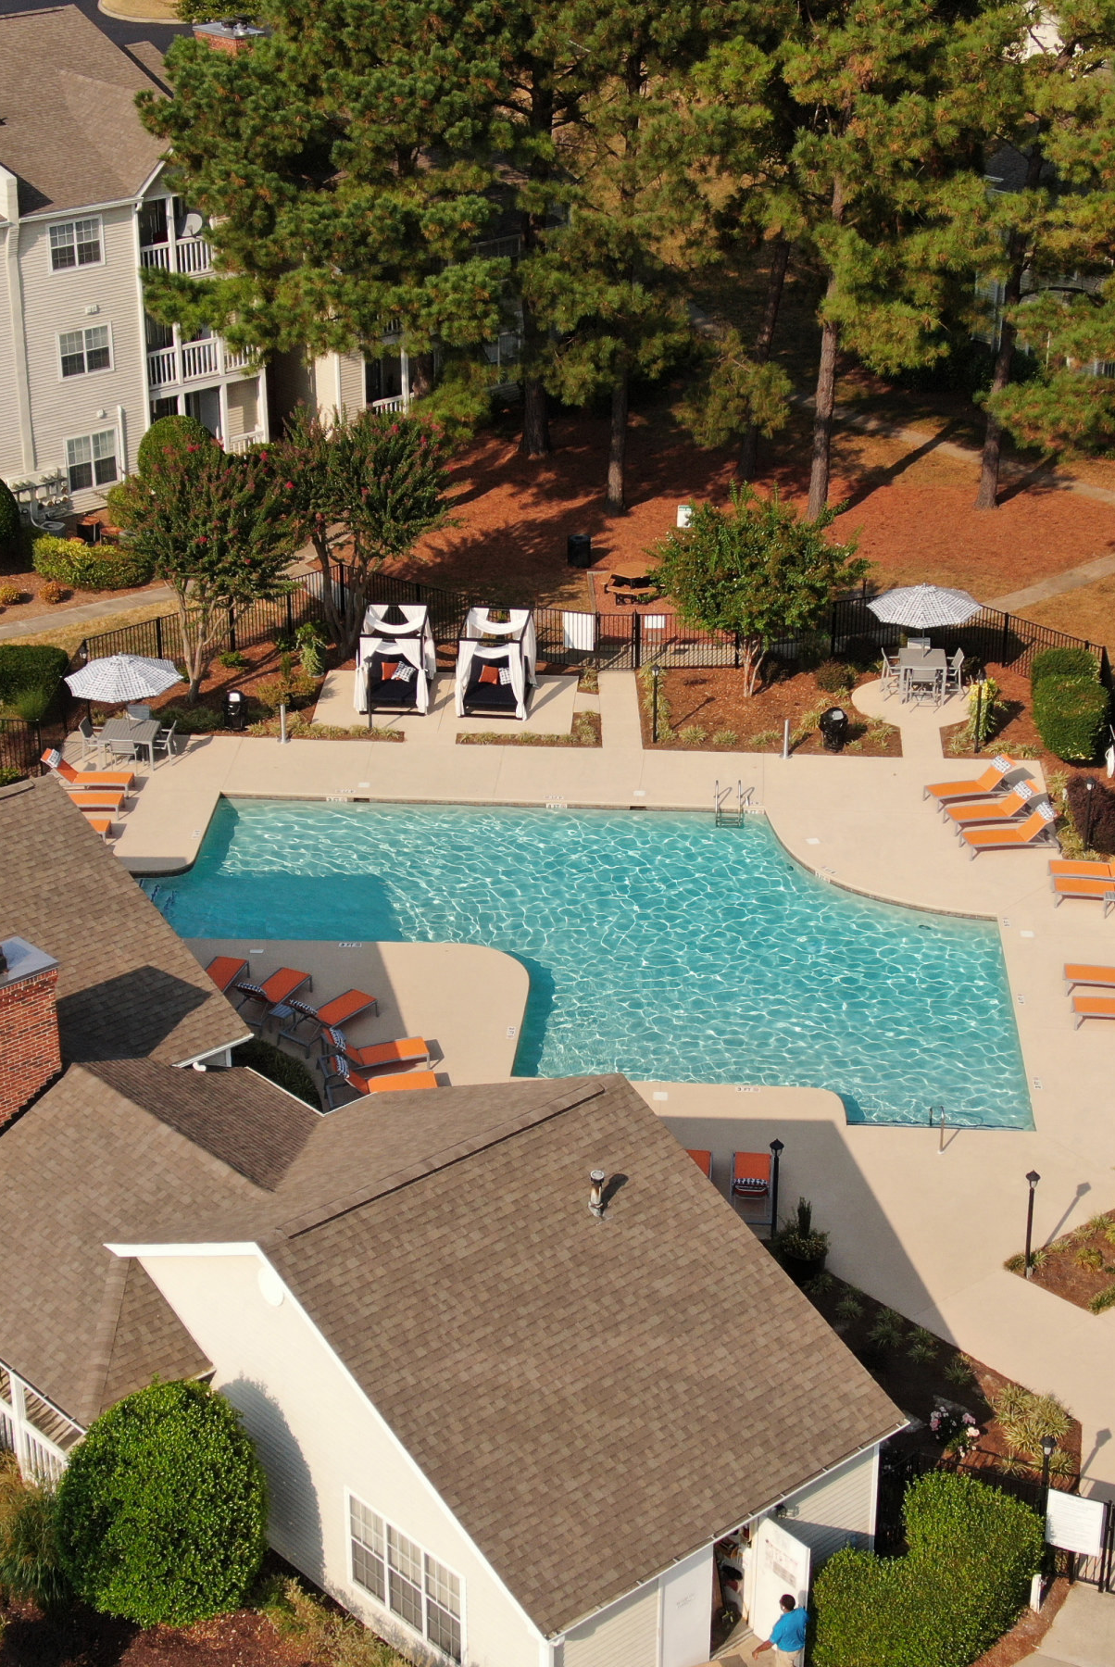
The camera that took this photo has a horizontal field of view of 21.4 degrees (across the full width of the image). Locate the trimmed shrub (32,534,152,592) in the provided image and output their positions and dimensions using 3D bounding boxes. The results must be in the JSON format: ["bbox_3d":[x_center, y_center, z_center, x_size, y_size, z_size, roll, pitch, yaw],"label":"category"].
[{"bbox_3d":[-11.874,-6.894,75.371,3.100,1.200,1.600,4,25,9],"label":"trimmed shrub"}]

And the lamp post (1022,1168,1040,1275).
[{"bbox_3d":[7.621,6.247,47.305,0.260,1.950,0.260,0,25,0],"label":"lamp post"}]

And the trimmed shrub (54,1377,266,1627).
[{"bbox_3d":[-5.470,9.350,41.294,2.920,3.450,2.920,0,26,0],"label":"trimmed shrub"}]

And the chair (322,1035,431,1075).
[{"bbox_3d":[-3.300,3.968,53.510,1.970,0.820,0.660,-10,27,-21],"label":"chair"}]

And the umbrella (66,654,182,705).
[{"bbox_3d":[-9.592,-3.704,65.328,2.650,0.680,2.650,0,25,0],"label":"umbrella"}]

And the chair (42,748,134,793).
[{"bbox_3d":[-10.564,-1.349,66.577,1.970,0.900,0.690,2,26,4],"label":"chair"}]

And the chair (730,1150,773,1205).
[{"bbox_3d":[3.277,5.876,49.425,0.660,0.820,1.970,2,25,4],"label":"chair"}]

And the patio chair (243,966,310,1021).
[{"bbox_3d":[-5.385,2.984,55.616,0.660,0.820,1.970,11,27,23],"label":"patio chair"}]

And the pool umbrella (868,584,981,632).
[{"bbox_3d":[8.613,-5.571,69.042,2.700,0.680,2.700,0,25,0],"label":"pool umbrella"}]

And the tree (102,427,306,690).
[{"bbox_3d":[-8.452,-6.399,71.319,4.600,6.700,4.500,0,23,0],"label":"tree"}]

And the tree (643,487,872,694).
[{"bbox_3d":[4.784,-5.688,71.311,5.300,5.200,5.200,0,23,0],"label":"tree"}]

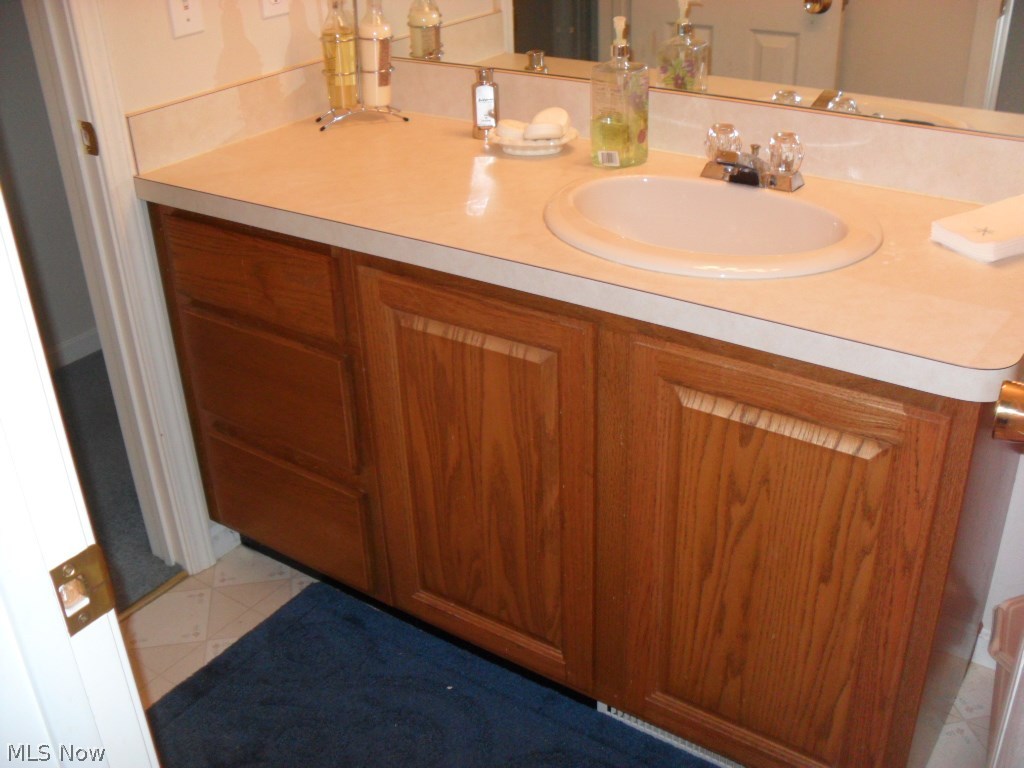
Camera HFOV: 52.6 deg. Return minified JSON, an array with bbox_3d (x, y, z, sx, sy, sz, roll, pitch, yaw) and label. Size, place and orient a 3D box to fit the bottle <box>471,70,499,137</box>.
[{"bbox_3d":[-0.047,-0.503,1.854,0.045,0.121,0.043,-1,29,1],"label":"bottle"}]

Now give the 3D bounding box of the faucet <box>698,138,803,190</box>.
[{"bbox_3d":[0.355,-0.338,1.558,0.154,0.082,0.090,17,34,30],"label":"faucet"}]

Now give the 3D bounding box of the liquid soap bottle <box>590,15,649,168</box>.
[{"bbox_3d":[0.174,-0.470,1.672,0.065,0.230,0.063,17,34,30],"label":"liquid soap bottle"}]

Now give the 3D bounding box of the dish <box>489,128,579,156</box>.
[{"bbox_3d":[0.042,-0.430,1.811,0.148,0.032,0.130,1,29,4],"label":"dish"}]

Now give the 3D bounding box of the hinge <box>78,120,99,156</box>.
[{"bbox_3d":[-0.687,-0.401,1.681,0.036,0.057,0.006,17,34,30],"label":"hinge"}]

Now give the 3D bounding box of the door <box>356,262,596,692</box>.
[{"bbox_3d":[-0.049,0.157,1.621,0.412,0.660,0.020,17,34,30],"label":"door"}]

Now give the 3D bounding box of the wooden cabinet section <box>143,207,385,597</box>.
[{"bbox_3d":[-0.281,-0.074,2.019,0.474,0.690,0.530,17,34,30],"label":"wooden cabinet section"}]

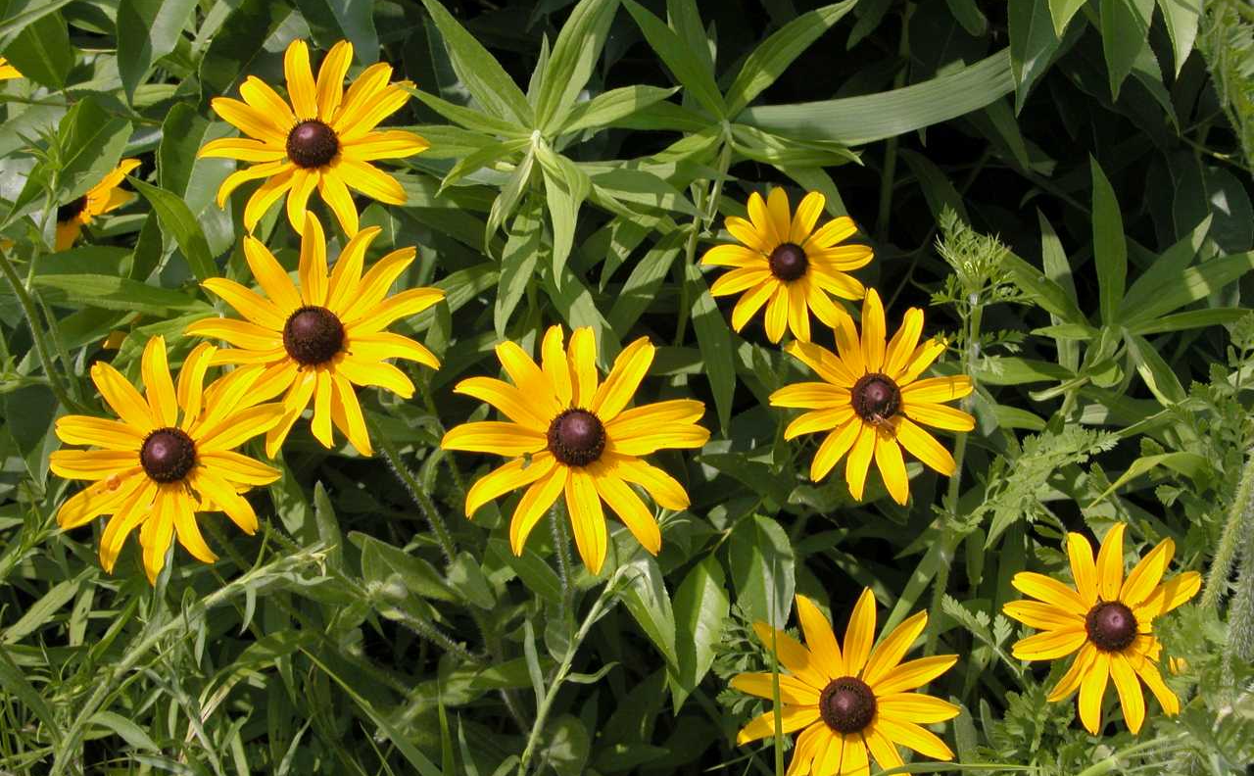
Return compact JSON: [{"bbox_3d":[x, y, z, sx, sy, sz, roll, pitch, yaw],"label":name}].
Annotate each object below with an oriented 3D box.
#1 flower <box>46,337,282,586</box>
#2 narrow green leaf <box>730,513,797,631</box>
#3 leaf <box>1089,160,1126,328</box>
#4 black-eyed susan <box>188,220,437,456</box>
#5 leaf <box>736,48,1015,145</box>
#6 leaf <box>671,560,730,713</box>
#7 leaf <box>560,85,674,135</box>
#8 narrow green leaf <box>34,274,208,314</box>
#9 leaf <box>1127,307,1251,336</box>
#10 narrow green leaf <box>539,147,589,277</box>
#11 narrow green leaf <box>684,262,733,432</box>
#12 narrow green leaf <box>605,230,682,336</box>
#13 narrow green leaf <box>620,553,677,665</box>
[{"bbox_3d":[-0.142,0.022,0.560,0.072,0.076,0.026,0,-7,-13],"label":"flower"},{"bbox_3d":[0.047,0.066,0.618,0.022,0.050,0.012,-9,17,3],"label":"narrow green leaf"},{"bbox_3d":[0.201,-0.063,0.760,0.014,0.010,0.078,-2,75,-1],"label":"leaf"},{"bbox_3d":[-0.098,-0.017,0.570,0.081,0.077,0.026,0,-4,-9],"label":"black-eyed susan"},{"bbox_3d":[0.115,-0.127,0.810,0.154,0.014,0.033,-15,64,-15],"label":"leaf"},{"bbox_3d":[0.026,0.088,0.652,0.020,0.013,0.060,15,75,-1],"label":"leaf"},{"bbox_3d":[-0.004,-0.111,0.715,0.057,0.011,0.014,-22,65,-10],"label":"leaf"},{"bbox_3d":[-0.190,-0.035,0.682,0.067,0.012,0.012,9,63,-13],"label":"narrow green leaf"},{"bbox_3d":[0.205,-0.025,0.660,0.056,0.009,0.011,-9,47,-21],"label":"leaf"},{"bbox_3d":[-0.023,-0.060,0.615,0.015,0.044,0.014,-6,0,-2],"label":"narrow green leaf"},{"bbox_3d":[0.035,-0.017,0.745,0.015,0.010,0.079,-8,68,-4],"label":"narrow green leaf"},{"bbox_3d":[0.007,-0.044,0.738,0.014,0.010,0.065,30,67,14],"label":"narrow green leaf"},{"bbox_3d":[0.008,0.072,0.588,0.015,0.041,0.014,-19,7,-2],"label":"narrow green leaf"}]

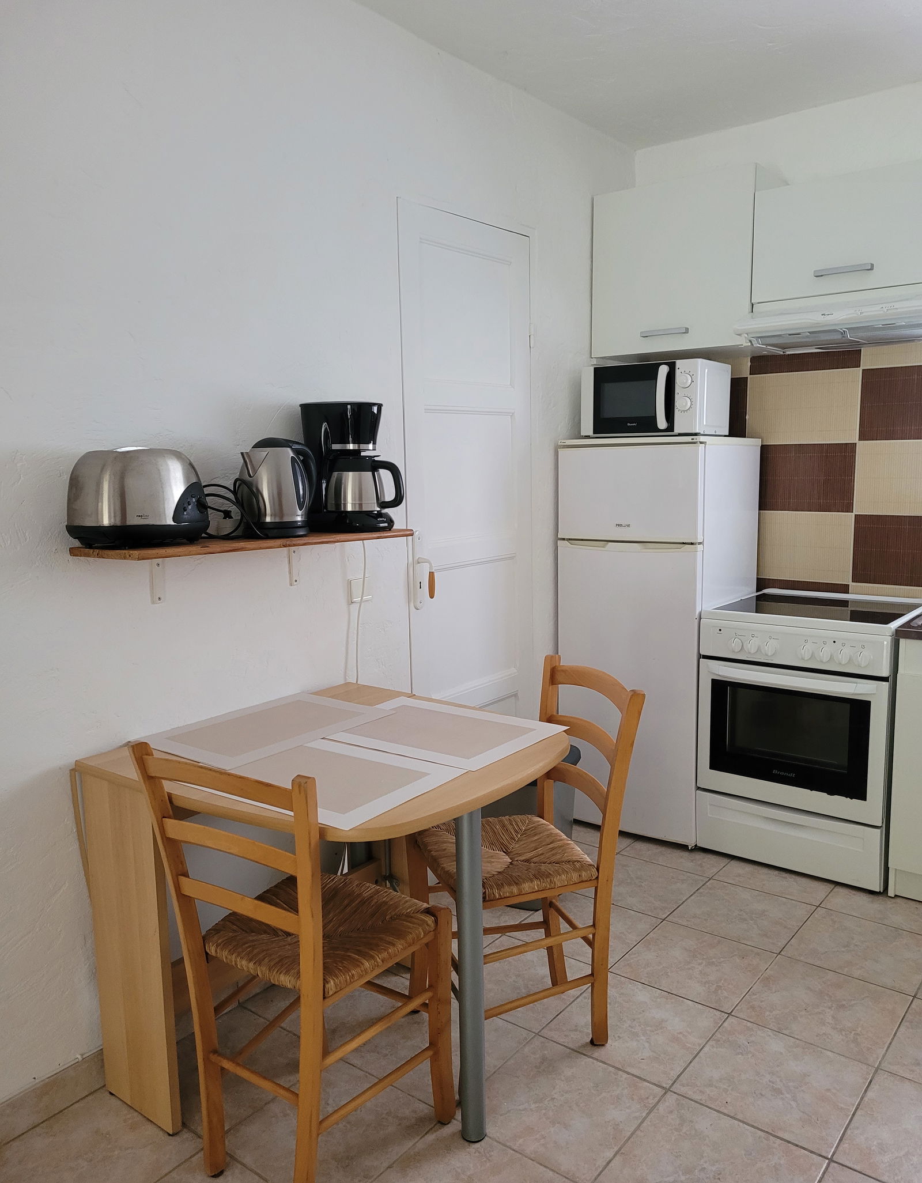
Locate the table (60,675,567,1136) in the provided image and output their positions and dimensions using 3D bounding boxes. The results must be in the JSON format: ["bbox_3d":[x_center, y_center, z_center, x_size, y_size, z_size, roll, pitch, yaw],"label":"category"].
[{"bbox_3d":[-0.227,0.707,2.077,0.835,0.746,0.833,5,10,38],"label":"table"}]

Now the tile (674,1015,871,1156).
[{"bbox_3d":[0.688,1.076,2.025,0.336,0.012,0.336,5,10,38],"label":"tile"}]

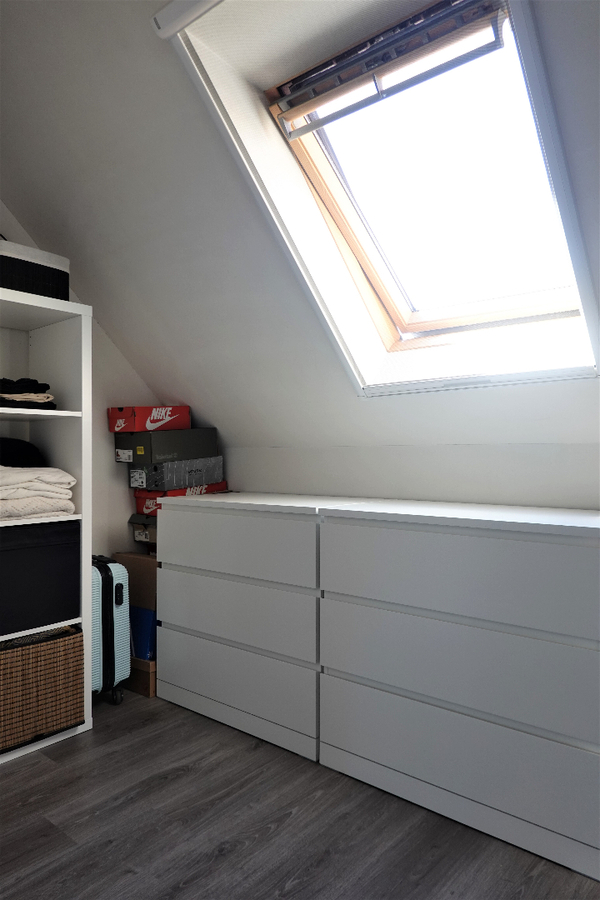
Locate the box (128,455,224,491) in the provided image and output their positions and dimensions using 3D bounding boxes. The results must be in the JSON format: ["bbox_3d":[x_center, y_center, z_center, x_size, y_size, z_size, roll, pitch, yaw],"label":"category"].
[{"bbox_3d":[-0.540,0.099,2.645,0.227,0.111,0.345,0,4,36],"label":"box"}]

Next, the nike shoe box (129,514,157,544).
[{"bbox_3d":[-0.517,0.323,2.614,0.212,0.116,0.335,0,3,40],"label":"nike shoe box"}]

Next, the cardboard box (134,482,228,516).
[{"bbox_3d":[-0.511,0.209,2.616,0.210,0.111,0.338,0,4,39],"label":"cardboard box"}]

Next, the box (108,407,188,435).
[{"bbox_3d":[-0.656,-0.135,2.637,0.181,0.103,0.301,0,4,38],"label":"box"}]

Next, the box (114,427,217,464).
[{"bbox_3d":[-0.585,-0.021,2.654,0.265,0.129,0.354,0,4,41],"label":"box"}]

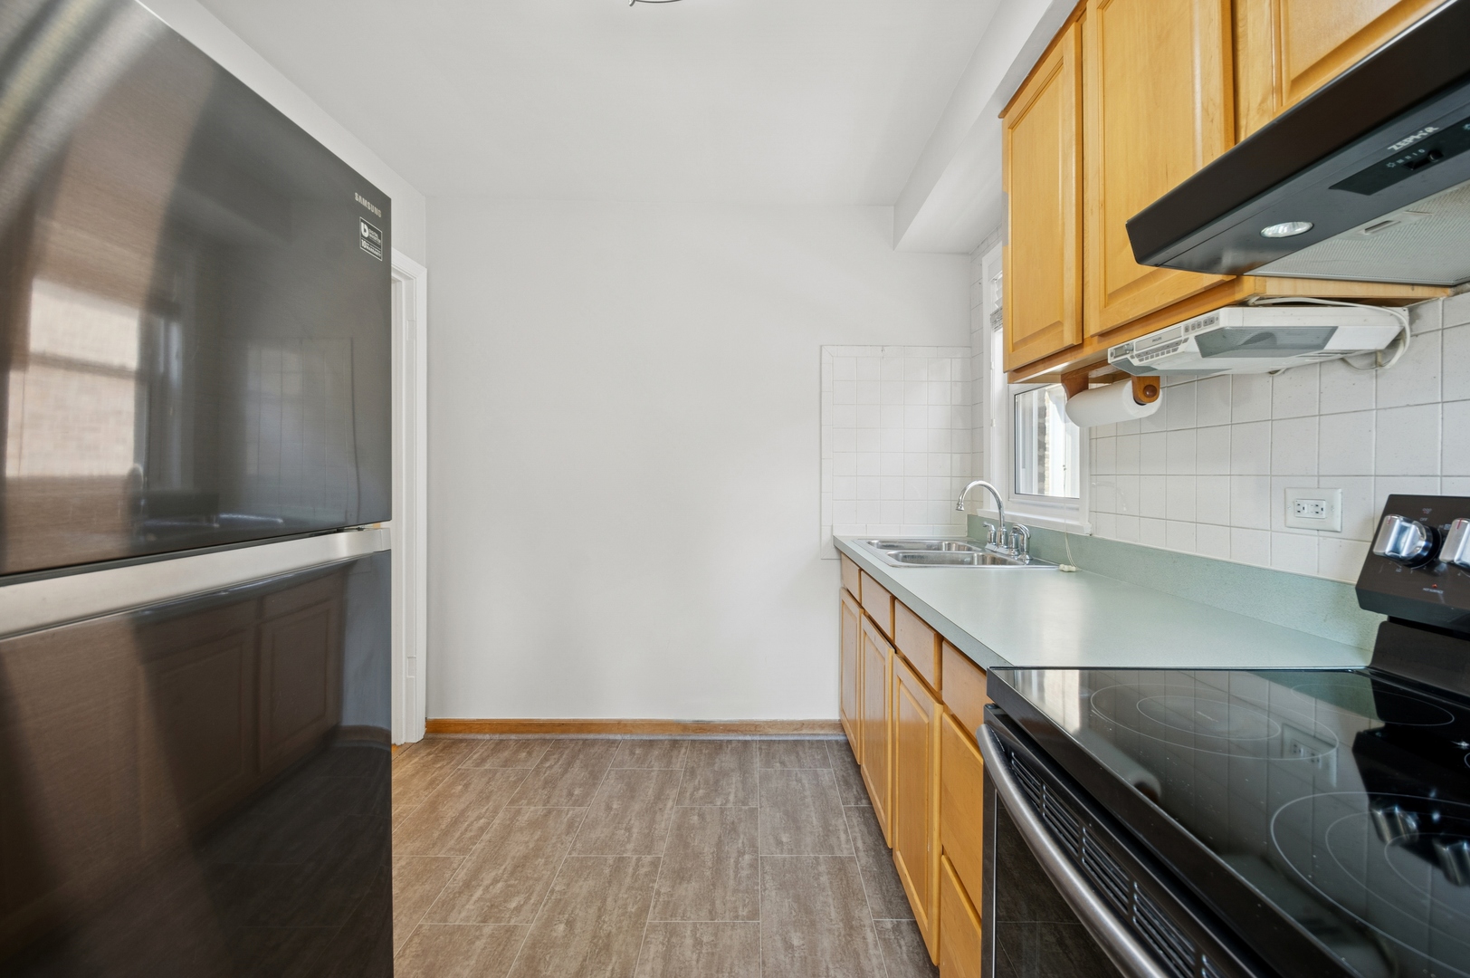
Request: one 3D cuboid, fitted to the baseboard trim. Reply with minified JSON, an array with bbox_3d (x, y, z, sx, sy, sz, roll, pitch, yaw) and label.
[{"bbox_3d":[-0.468,1.090,2.809,1.925,0.079,0.016,0,1,1],"label":"baseboard trim"}]

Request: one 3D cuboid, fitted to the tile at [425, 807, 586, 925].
[{"bbox_3d":[-0.704,1.190,1.972,0.306,0.010,0.590,0,1,1],"label":"tile"}]

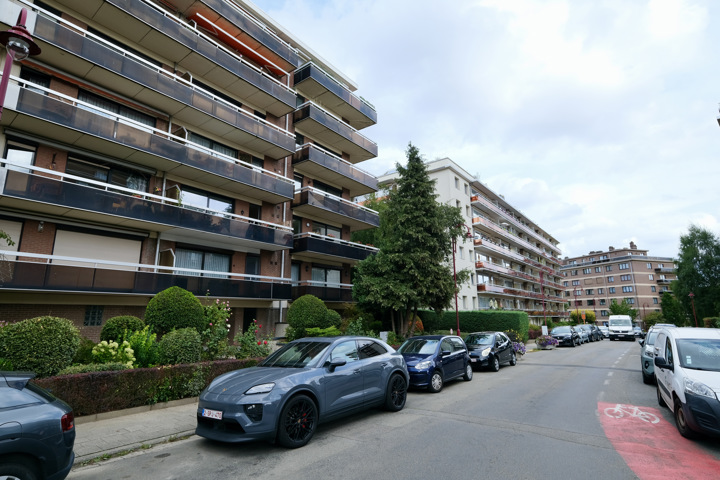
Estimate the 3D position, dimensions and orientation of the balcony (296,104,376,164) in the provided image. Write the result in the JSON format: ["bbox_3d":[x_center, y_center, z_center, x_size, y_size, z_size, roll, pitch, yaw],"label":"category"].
[{"bbox_3d":[-1.546,-7.570,24.973,1.850,1.120,7.050,-11,-16,39],"label":"balcony"}]

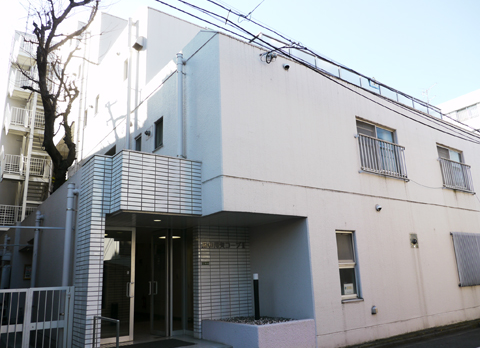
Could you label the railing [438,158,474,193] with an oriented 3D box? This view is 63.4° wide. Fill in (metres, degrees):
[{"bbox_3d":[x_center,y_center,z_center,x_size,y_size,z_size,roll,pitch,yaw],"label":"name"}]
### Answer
[{"bbox_3d":[6.649,0.068,11.860,1.911,0.929,0.142,8,-18,-36],"label":"railing"}]

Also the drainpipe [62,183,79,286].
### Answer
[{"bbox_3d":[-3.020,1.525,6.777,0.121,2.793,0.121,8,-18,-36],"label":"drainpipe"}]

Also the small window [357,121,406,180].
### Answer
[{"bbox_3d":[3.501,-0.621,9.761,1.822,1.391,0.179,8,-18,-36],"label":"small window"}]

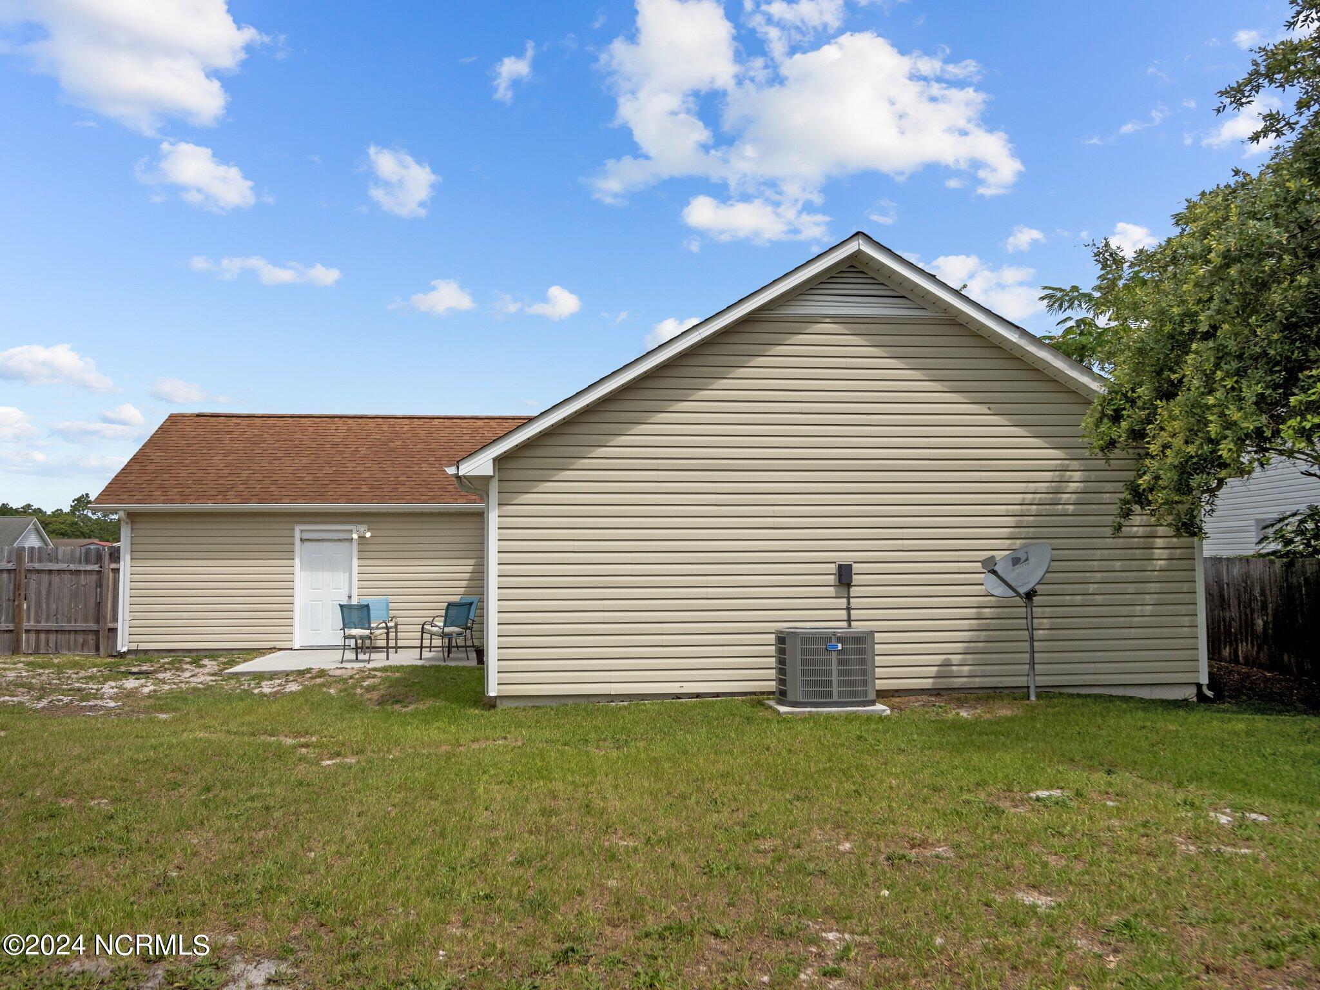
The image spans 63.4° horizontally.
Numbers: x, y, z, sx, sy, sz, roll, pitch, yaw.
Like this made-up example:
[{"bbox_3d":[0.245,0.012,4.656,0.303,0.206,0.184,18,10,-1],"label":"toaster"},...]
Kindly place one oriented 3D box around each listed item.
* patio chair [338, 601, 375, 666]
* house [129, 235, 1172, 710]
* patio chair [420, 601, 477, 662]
[{"bbox_3d":[-4.557,2.113,16.405,0.560,0.905,0.690,-1,-4,10],"label":"patio chair"},{"bbox_3d":[-1.798,0.159,18.555,15.500,5.200,14.700,0,-4,-6],"label":"house"},{"bbox_3d":[-3.300,2.117,16.623,0.690,0.905,0.560,-4,-5,42],"label":"patio chair"}]

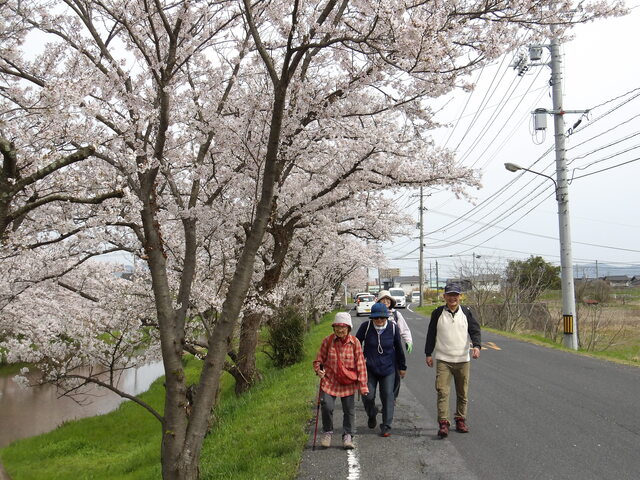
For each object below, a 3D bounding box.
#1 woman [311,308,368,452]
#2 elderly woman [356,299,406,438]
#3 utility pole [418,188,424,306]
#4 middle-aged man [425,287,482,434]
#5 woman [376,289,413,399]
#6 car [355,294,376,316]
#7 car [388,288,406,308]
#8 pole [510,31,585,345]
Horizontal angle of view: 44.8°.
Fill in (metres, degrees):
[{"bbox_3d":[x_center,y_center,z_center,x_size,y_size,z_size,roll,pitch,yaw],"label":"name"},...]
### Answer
[{"bbox_3d":[0.216,1.461,8.243,0.570,1.420,0.480,0,-4,6],"label":"woman"},{"bbox_3d":[0.693,1.443,8.796,0.570,1.500,0.520,0,-3,3],"label":"elderly woman"},{"bbox_3d":[10.065,0.735,77.359,0.450,11.800,0.450,0,-3,0],"label":"utility pole"},{"bbox_3d":[1.476,1.326,8.703,0.600,1.730,0.500,0,-4,6],"label":"middle-aged man"},{"bbox_3d":[0.924,1.507,10.449,0.580,1.610,0.450,0,-3,3],"label":"woman"},{"bbox_3d":[3.493,4.735,56.546,1.480,1.520,3.400,0,-3,3],"label":"car"},{"bbox_3d":[7.603,5.620,75.558,1.600,1.890,3.800,0,-3,2],"label":"car"},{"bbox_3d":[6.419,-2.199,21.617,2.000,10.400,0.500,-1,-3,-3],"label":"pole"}]

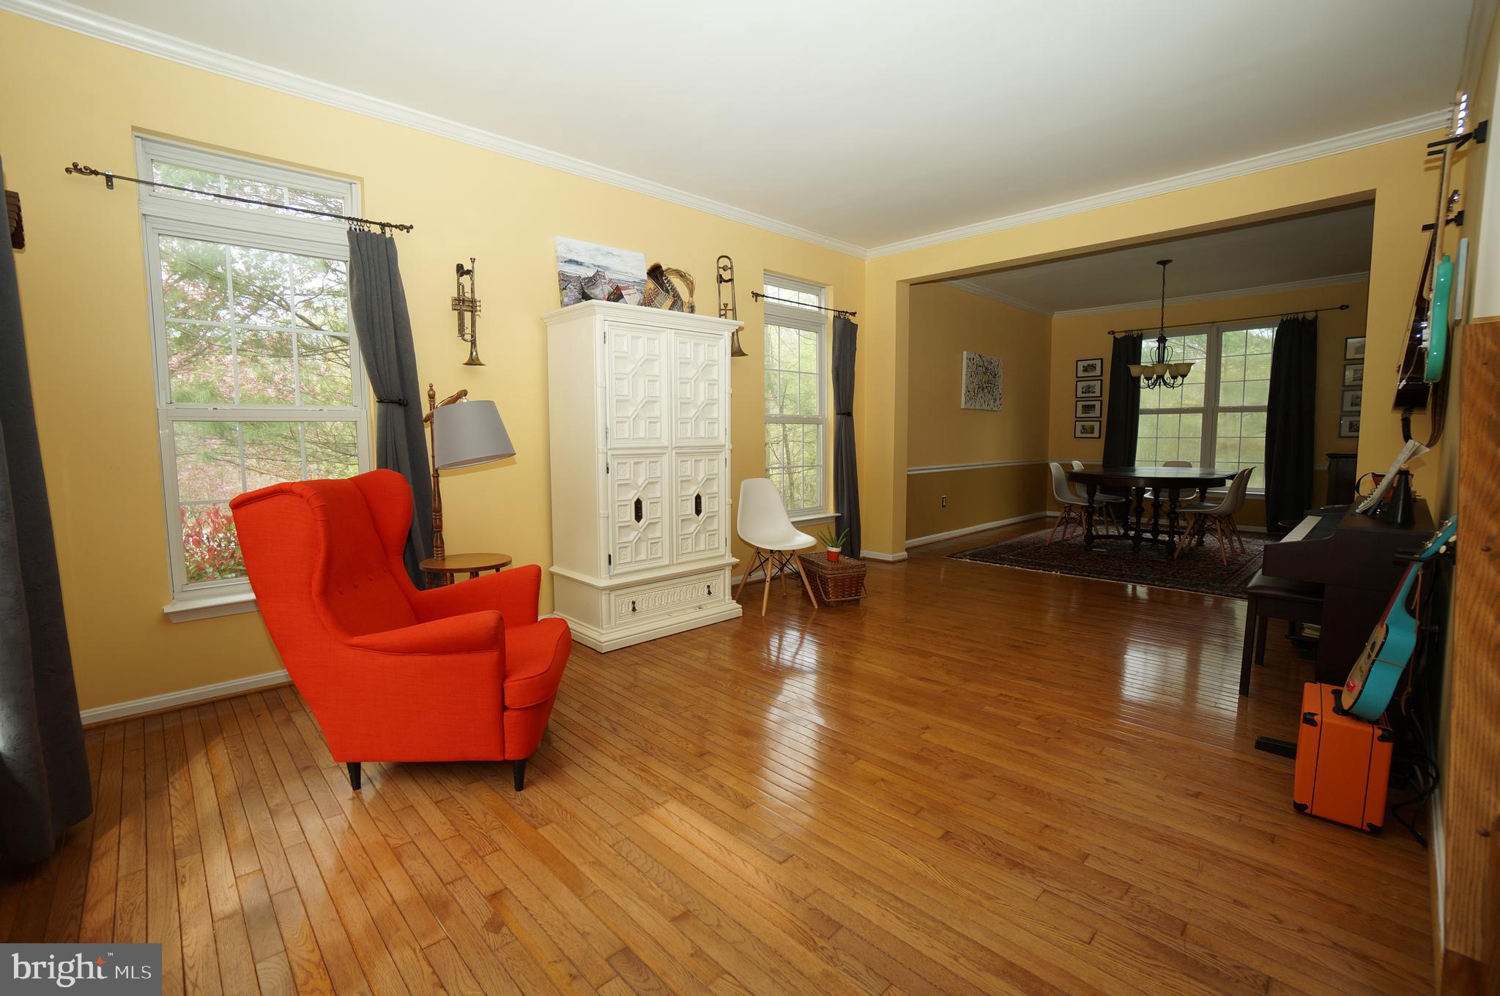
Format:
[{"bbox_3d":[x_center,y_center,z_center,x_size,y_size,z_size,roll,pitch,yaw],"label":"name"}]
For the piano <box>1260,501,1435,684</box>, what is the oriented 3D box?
[{"bbox_3d":[2.375,0.437,2.464,1.360,0.810,0.405,-5,7,-43],"label":"piano"}]

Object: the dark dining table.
[{"bbox_3d":[3.996,0.111,6.093,2.000,0.750,1.100,-6,8,-43],"label":"dark dining table"}]

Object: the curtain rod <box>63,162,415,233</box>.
[{"bbox_3d":[-2.049,-1.239,2.636,1.150,0.060,0.090,-6,8,-43],"label":"curtain rod"}]

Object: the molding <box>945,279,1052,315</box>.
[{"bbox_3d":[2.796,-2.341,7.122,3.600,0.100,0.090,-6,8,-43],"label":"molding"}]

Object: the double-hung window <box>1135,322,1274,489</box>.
[{"bbox_3d":[5.345,-1.031,7.289,0.110,1.870,1.600,-6,8,-43],"label":"double-hung window"}]

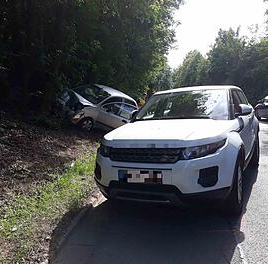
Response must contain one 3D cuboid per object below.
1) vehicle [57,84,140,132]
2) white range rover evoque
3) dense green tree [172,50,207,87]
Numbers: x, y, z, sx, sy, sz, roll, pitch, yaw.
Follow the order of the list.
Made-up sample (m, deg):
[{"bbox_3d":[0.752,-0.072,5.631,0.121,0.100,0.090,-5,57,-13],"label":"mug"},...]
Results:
[{"bbox_3d":[-1.280,-0.970,10.550,1.660,1.440,3.650,31,20,34],"label":"vehicle"},{"bbox_3d":[1.040,0.016,4.800,1.970,1.640,4.370,1,6,27],"label":"white range rover evoque"},{"bbox_3d":[7.070,-6.300,35.000,5.200,8.300,5.200,0,6,11],"label":"dense green tree"}]

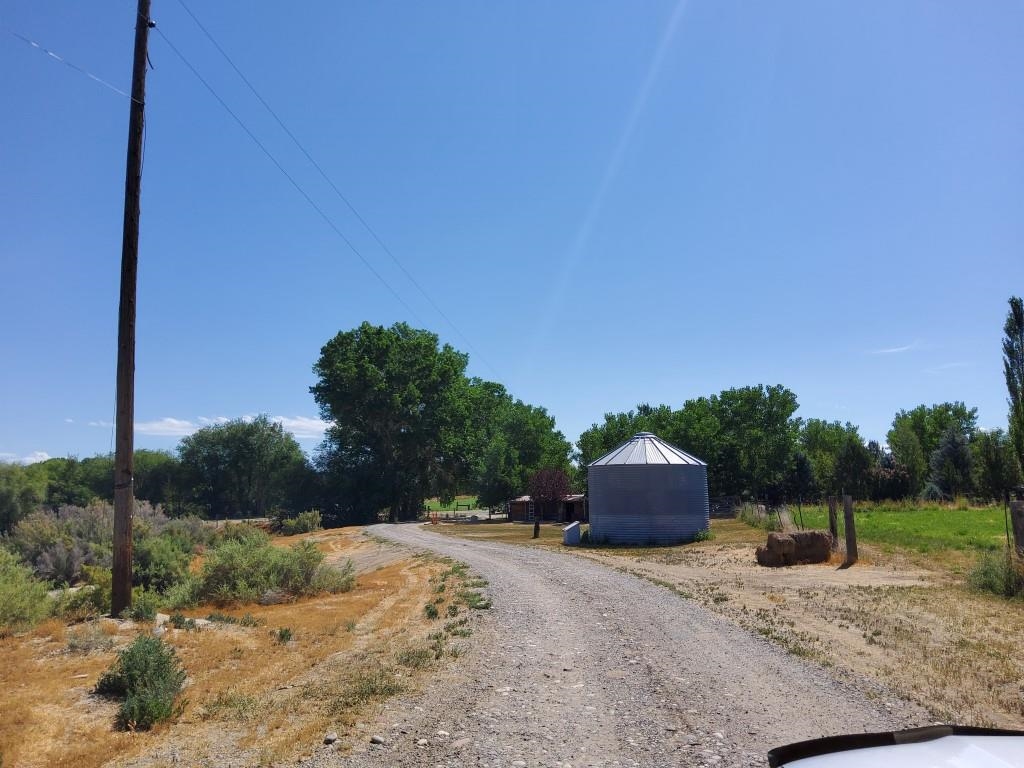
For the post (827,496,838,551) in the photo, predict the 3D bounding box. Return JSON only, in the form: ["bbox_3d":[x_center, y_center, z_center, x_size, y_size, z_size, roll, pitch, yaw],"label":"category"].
[{"bbox_3d":[10.251,4.458,24.601,0.266,1.700,0.266,-4,-9,22],"label":"post"}]

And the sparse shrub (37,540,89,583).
[{"bbox_3d":[-9.372,3.691,16.000,0.969,0.935,0.921,5,-10,-29],"label":"sparse shrub"}]

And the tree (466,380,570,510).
[{"bbox_3d":[0.726,7.006,86.014,11.631,14.967,11.049,0,-8,0],"label":"tree"}]

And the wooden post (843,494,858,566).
[{"bbox_3d":[9.243,3.946,21.000,0.270,1.850,0.250,-4,-8,23],"label":"wooden post"}]

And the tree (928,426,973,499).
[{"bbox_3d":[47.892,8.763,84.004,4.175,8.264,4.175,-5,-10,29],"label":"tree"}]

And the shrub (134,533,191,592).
[{"bbox_3d":[-7.044,3.597,15.500,1.100,1.150,1.050,3,-8,-24],"label":"shrub"}]

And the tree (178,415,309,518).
[{"bbox_3d":[-23.739,7.294,68.000,11.200,8.900,10.500,2,-8,-19],"label":"tree"}]

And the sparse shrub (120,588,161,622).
[{"bbox_3d":[-5.072,3.037,10.500,0.455,0.423,0.432,4,-9,-25],"label":"sparse shrub"}]

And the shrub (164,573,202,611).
[{"bbox_3d":[-5.629,3.534,13.100,0.640,0.620,0.600,3,-8,-23],"label":"shrub"}]

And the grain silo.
[{"bbox_3d":[6.327,4.634,35.827,5.500,5.000,5.500,-2,-8,10],"label":"grain silo"}]

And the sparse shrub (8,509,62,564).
[{"bbox_3d":[-15.211,4.858,24.500,1.750,1.750,1.600,4,-9,-31],"label":"sparse shrub"}]

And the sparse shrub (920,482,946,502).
[{"bbox_3d":[43.843,11.336,80.000,2.372,2.163,2.372,-5,-10,28],"label":"sparse shrub"}]

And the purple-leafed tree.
[{"bbox_3d":[1.877,5.883,38.502,2.100,3.489,2.100,-1,-8,3],"label":"purple-leafed tree"}]

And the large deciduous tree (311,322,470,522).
[{"bbox_3d":[-10.111,3.121,64.000,13.000,16.300,12.500,1,-8,-9],"label":"large deciduous tree"}]

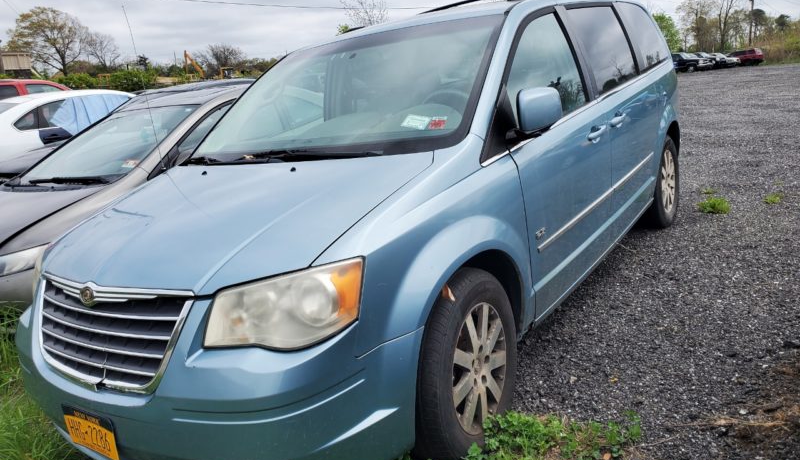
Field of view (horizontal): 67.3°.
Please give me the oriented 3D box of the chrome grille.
[{"bbox_3d":[-0.980,0.343,1.964,0.920,0.335,0.140,1,11,36],"label":"chrome grille"}]

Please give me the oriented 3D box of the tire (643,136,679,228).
[{"bbox_3d":[1.964,-0.377,4.612,0.230,0.720,0.710,2,18,36],"label":"tire"}]

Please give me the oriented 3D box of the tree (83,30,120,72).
[{"bbox_3d":[-47.034,-28.062,95.000,5.700,7.200,5.500,-5,16,0],"label":"tree"}]

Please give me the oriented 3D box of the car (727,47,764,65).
[{"bbox_3d":[31.919,-16.076,56.000,1.820,1.720,4.600,-16,18,-36],"label":"car"}]

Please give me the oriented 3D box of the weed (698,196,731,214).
[{"bbox_3d":[2.503,-0.179,4.782,0.250,0.090,0.240,3,17,30],"label":"weed"}]

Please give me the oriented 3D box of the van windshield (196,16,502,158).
[{"bbox_3d":[-0.293,-0.657,2.870,1.620,0.130,1.000,2,51,36],"label":"van windshield"}]

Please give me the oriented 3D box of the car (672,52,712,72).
[{"bbox_3d":[21.702,-12.822,46.000,1.800,1.650,4.600,-12,18,-24],"label":"car"}]

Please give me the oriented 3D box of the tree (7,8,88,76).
[{"bbox_3d":[-45.886,-24.338,78.000,10.000,9.300,9.500,-5,16,0],"label":"tree"}]

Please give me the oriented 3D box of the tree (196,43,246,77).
[{"bbox_3d":[-26.735,-25.387,90.000,7.200,5.600,6.500,-10,15,-17],"label":"tree"}]

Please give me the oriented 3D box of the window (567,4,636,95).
[{"bbox_3d":[1.194,-1.043,3.442,0.060,0.490,0.850,-15,7,39],"label":"window"}]

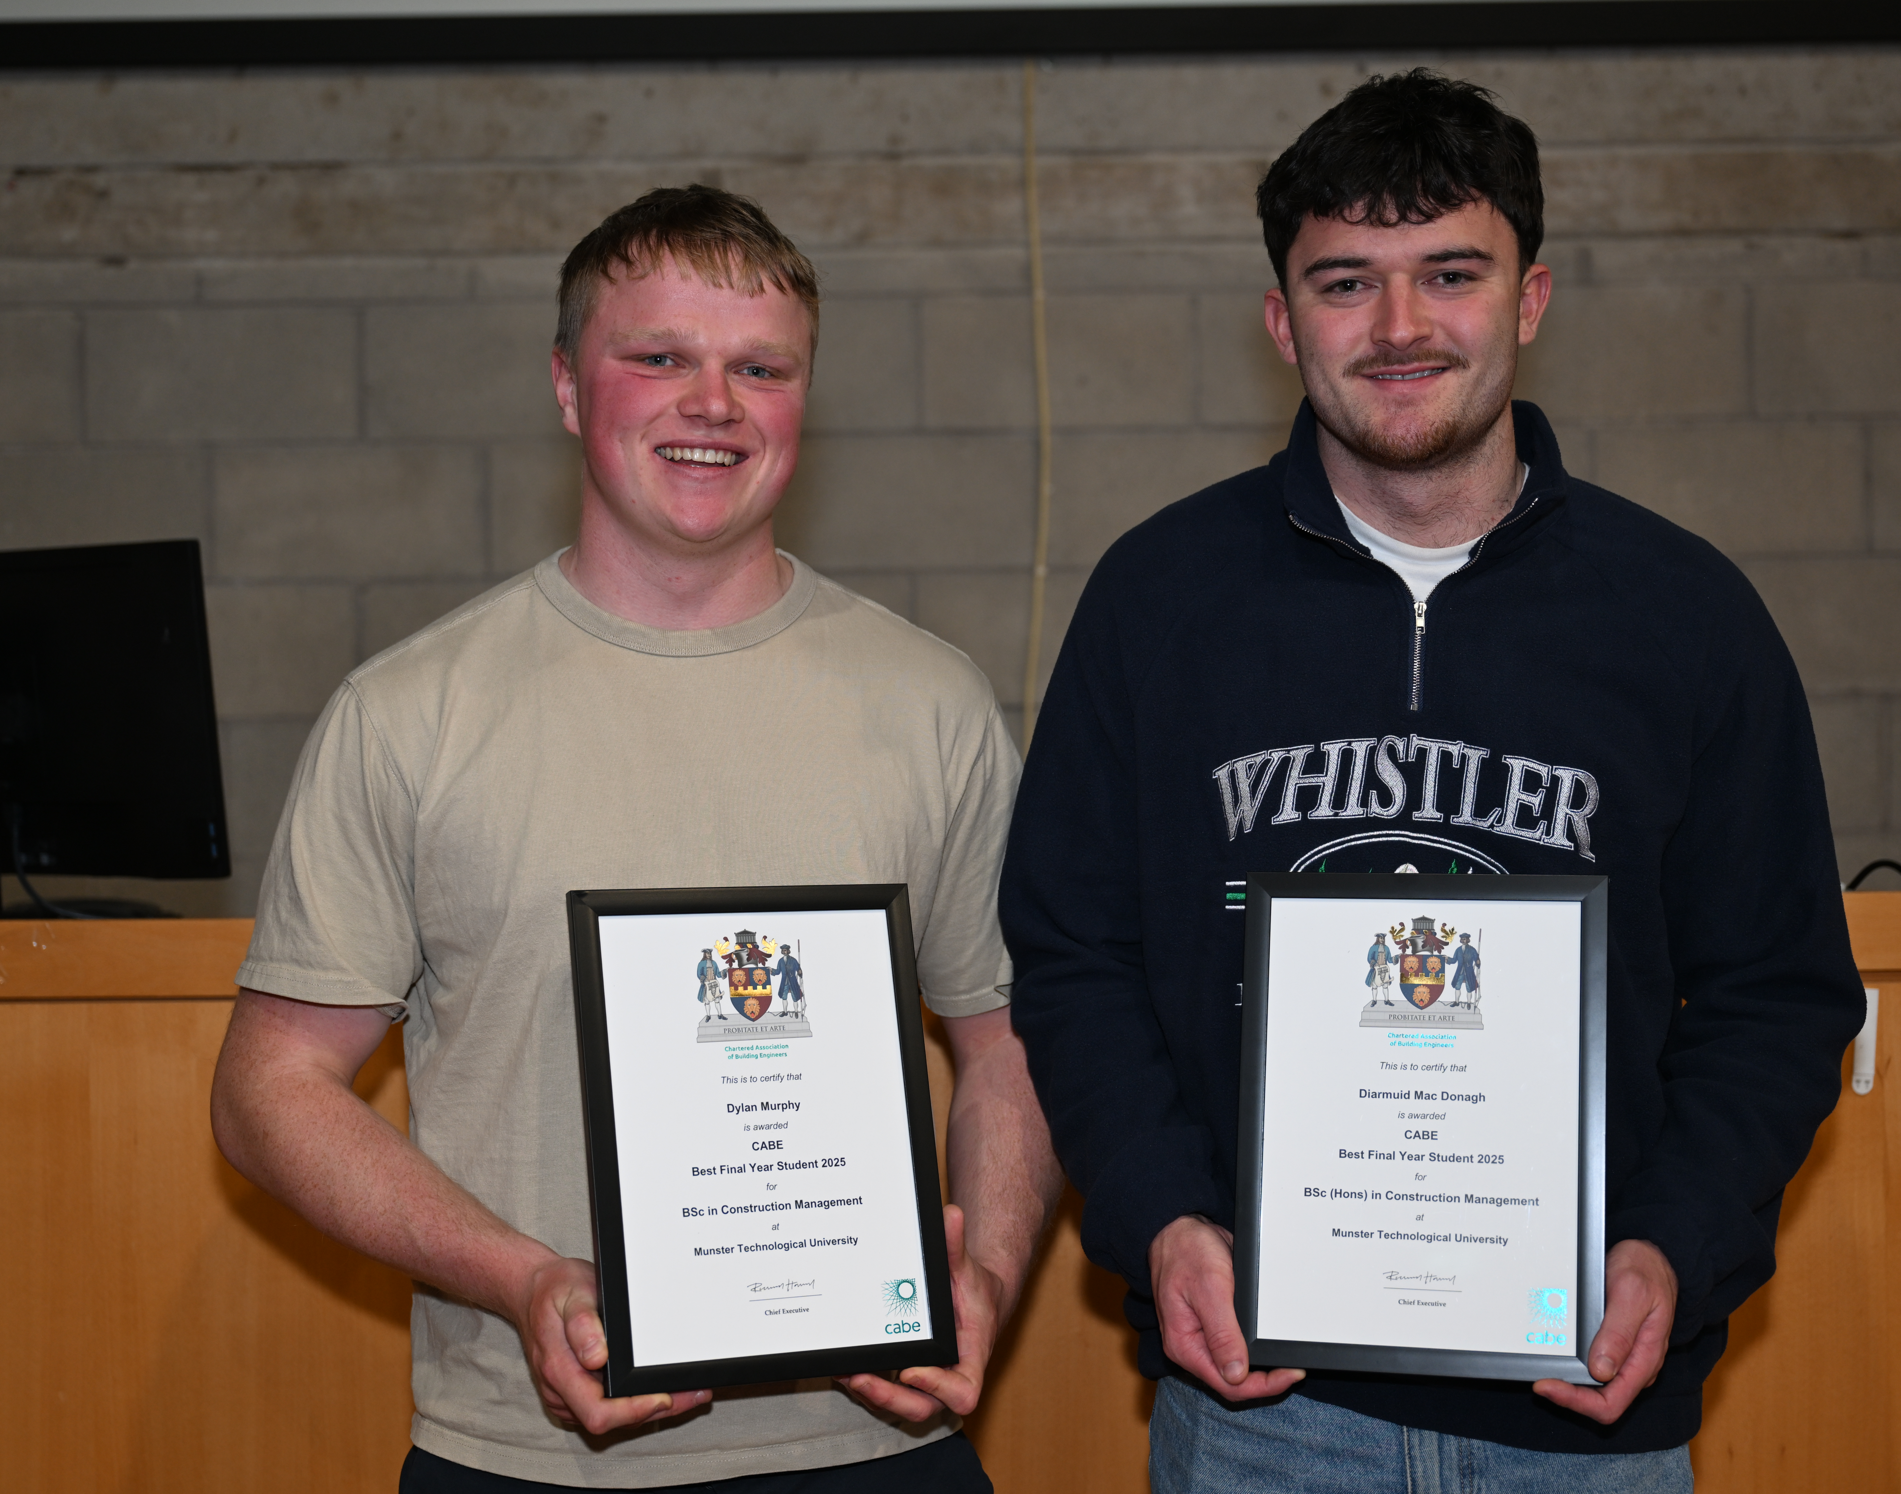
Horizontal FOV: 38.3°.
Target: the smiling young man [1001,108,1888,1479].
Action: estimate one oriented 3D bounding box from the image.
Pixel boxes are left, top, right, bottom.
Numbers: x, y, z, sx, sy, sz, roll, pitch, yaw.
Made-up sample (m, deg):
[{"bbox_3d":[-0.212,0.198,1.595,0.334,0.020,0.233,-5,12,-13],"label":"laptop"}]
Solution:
[{"bbox_3d":[0.343,0.475,1.920,0.610,1.870,0.360,-1,1,12],"label":"smiling young man"}]

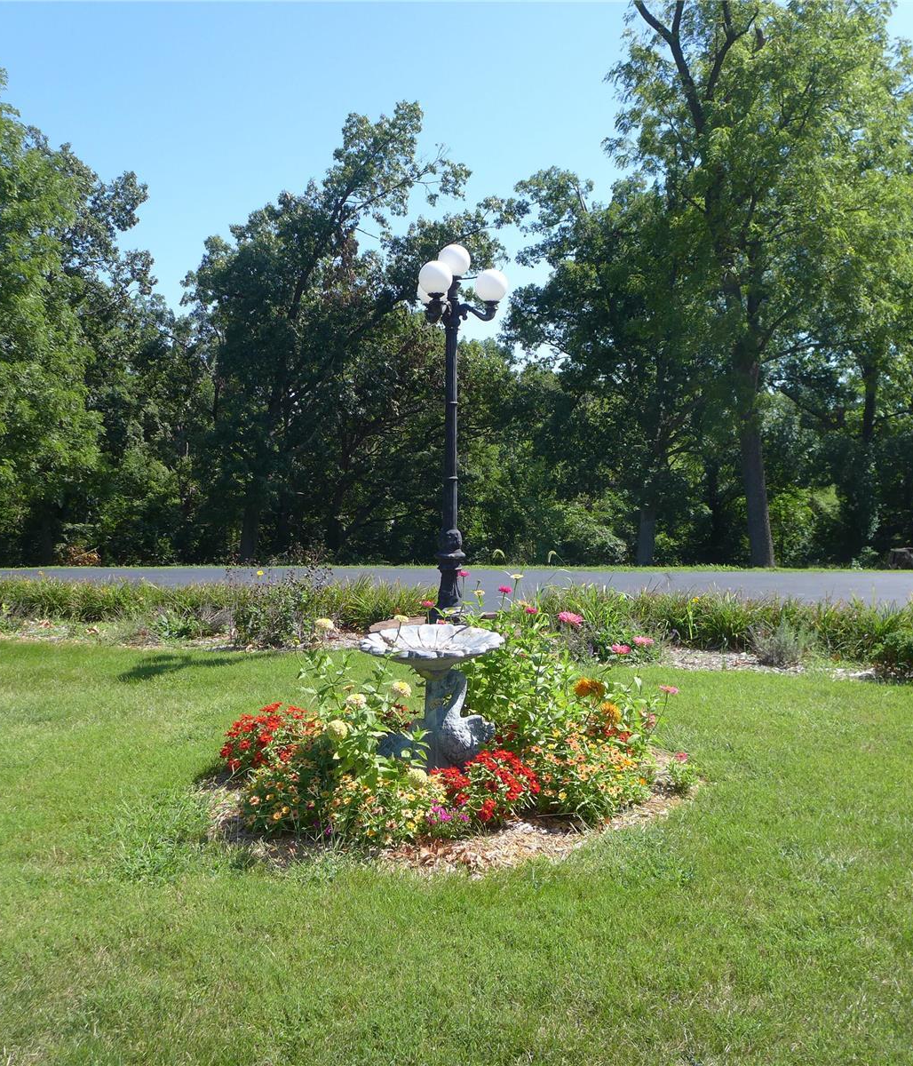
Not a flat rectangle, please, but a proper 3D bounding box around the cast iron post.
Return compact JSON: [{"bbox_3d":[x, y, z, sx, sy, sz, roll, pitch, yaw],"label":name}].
[{"bbox_3d":[0.023,-0.588,7.513,0.536,2.692,0.616,1,5,0],"label":"cast iron post"}]

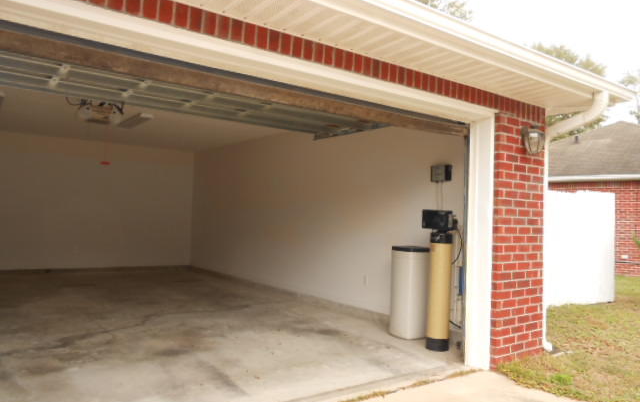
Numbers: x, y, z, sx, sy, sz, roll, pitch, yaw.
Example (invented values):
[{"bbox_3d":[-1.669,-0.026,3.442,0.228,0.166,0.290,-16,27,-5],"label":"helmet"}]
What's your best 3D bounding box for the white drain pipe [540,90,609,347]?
[{"bbox_3d":[2.308,0.243,4.428,0.270,2.400,0.700,3,-3,-36],"label":"white drain pipe"}]

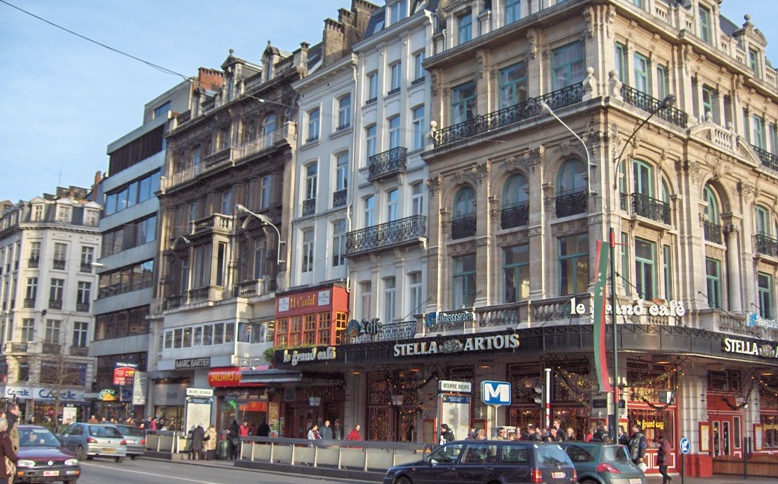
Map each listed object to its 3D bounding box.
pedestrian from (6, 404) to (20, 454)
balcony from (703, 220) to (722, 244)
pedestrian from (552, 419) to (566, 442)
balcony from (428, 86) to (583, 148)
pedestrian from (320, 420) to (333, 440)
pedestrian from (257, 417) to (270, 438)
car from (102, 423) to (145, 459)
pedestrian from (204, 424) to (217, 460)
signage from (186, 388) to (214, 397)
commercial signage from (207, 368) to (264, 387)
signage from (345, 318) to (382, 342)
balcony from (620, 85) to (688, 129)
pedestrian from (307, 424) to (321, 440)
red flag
[{"bbox_3d":[-6.438,3.649,14.974,0.400,1.760,0.500,6,-13,-24],"label":"pedestrian"},{"bbox_3d":[13.566,-0.340,36.902,1.501,0.831,0.200,12,-16,-41],"label":"balcony"},{"bbox_3d":[5.025,6.153,25.792,0.350,1.830,0.500,2,-11,-5],"label":"pedestrian"},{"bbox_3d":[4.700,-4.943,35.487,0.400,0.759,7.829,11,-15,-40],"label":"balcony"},{"bbox_3d":[-2.441,7.821,34.127,0.520,1.730,0.330,0,-11,5],"label":"pedestrian"},{"bbox_3d":[-5.950,9.210,41.462,0.540,1.760,0.380,-3,-13,20],"label":"pedestrian"},{"bbox_3d":[-12.602,8.960,39.387,1.700,1.420,4.250,11,-15,-40],"label":"car"},{"bbox_3d":[-8.134,9.080,39.740,0.500,1.640,0.400,4,-12,-12],"label":"pedestrian"},{"bbox_3d":[-8.383,6.695,39.000,1.350,0.360,0.150,11,-15,-39],"label":"signage"},{"bbox_3d":[-8.310,7.492,48.408,0.500,0.970,5.600,11,-15,-39],"label":"commercial signage"},{"bbox_3d":[-1.131,3.915,39.602,0.150,0.838,2.492,11,-15,-39],"label":"signage"},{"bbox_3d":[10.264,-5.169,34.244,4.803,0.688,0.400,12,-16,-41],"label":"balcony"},{"bbox_3d":[-3.113,8.320,36.043,0.400,1.660,0.520,-7,-15,34],"label":"pedestrian"},{"bbox_3d":[5.576,1.922,22.929,0.550,4.020,0.250,8,-14,-29],"label":"red flag"}]

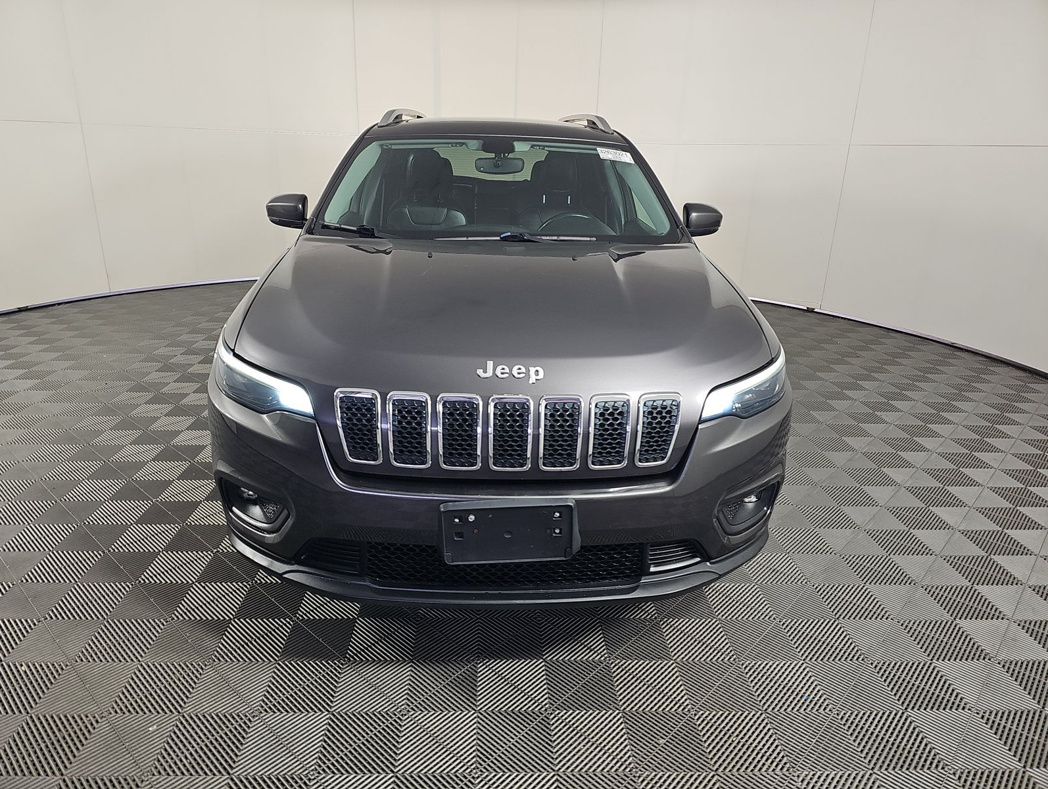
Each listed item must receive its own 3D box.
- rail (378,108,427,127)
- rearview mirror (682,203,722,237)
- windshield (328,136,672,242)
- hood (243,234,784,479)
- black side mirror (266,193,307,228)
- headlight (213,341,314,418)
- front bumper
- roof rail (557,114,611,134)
[{"bbox_3d":[-0.702,-1.620,4.143,0.100,0.115,1.770,0,20,-4],"label":"rail"},{"bbox_3d":[0.804,-0.781,3.138,0.190,0.155,0.180,0,20,-4],"label":"rearview mirror"},{"bbox_3d":[-0.102,-0.885,2.981,1.430,0.425,0.800,0,20,-4],"label":"windshield"},{"bbox_3d":[-0.065,-0.187,2.310,1.600,0.530,1.100,0,20,-4],"label":"hood"},{"bbox_3d":[-1.022,-0.795,3.022,0.190,0.155,0.180,0,20,-4],"label":"black side mirror"},{"bbox_3d":[-0.737,-0.063,2.004,0.350,0.185,0.400,0,20,-4],"label":"headlight"},{"bbox_3d":[-0.057,0.248,2.143,1.800,0.615,0.550,0,20,-4],"label":"front bumper"},{"bbox_3d":[0.356,-1.612,4.211,0.100,0.115,1.770,0,20,-4],"label":"roof rail"}]

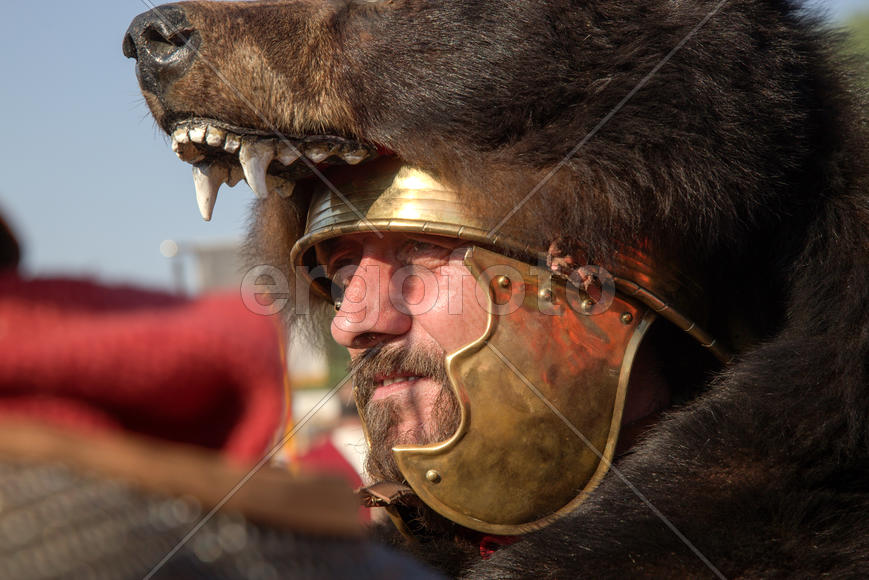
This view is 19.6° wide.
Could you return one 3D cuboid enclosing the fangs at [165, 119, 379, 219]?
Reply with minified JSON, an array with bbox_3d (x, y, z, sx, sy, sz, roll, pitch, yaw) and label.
[{"bbox_3d":[-0.101,-0.070,1.450,0.115,0.052,0.080,4,-13,-30],"label":"fangs"}]

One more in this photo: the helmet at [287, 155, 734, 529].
[{"bbox_3d":[0.044,-0.006,1.530,0.275,0.292,0.220,0,-3,-40],"label":"helmet"}]

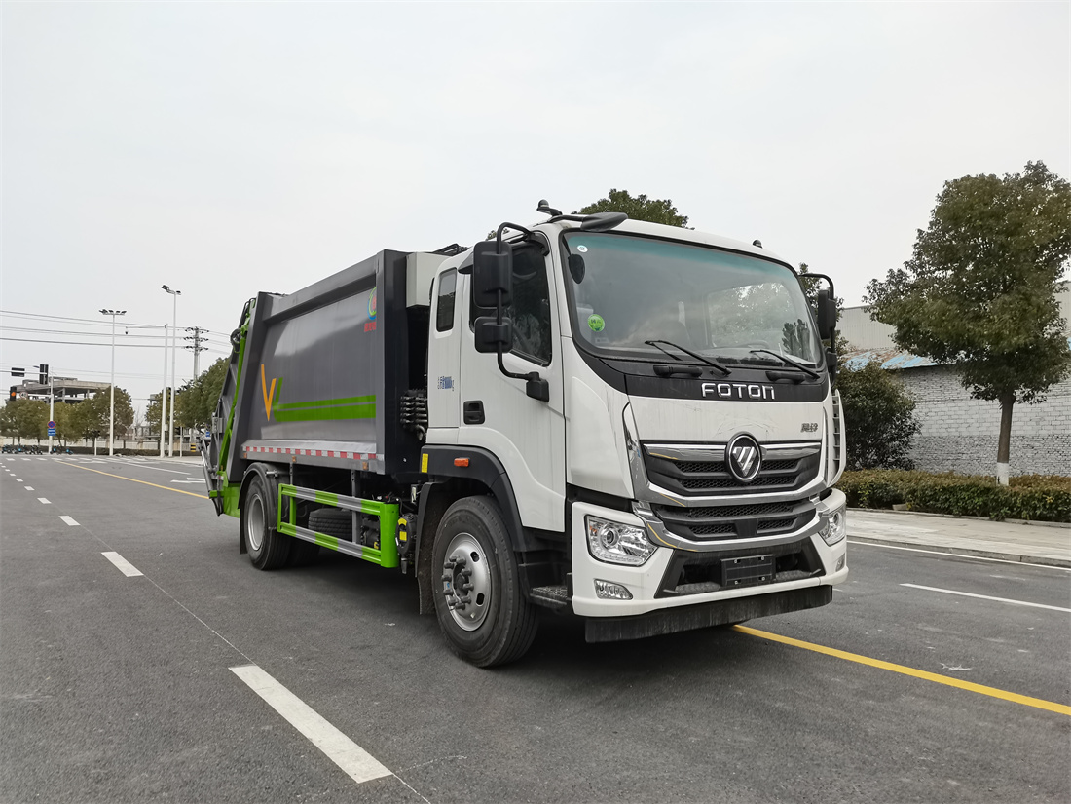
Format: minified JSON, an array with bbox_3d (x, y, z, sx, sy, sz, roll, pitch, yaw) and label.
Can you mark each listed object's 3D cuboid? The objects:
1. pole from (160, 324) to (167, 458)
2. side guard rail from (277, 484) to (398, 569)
[{"bbox_3d":[-27.892,-0.820,60.500,0.300,10.100,0.300,1,-3,-25],"label":"pole"},{"bbox_3d":[-1.742,1.001,6.859,0.110,0.470,2.760,2,-3,-33],"label":"side guard rail"}]

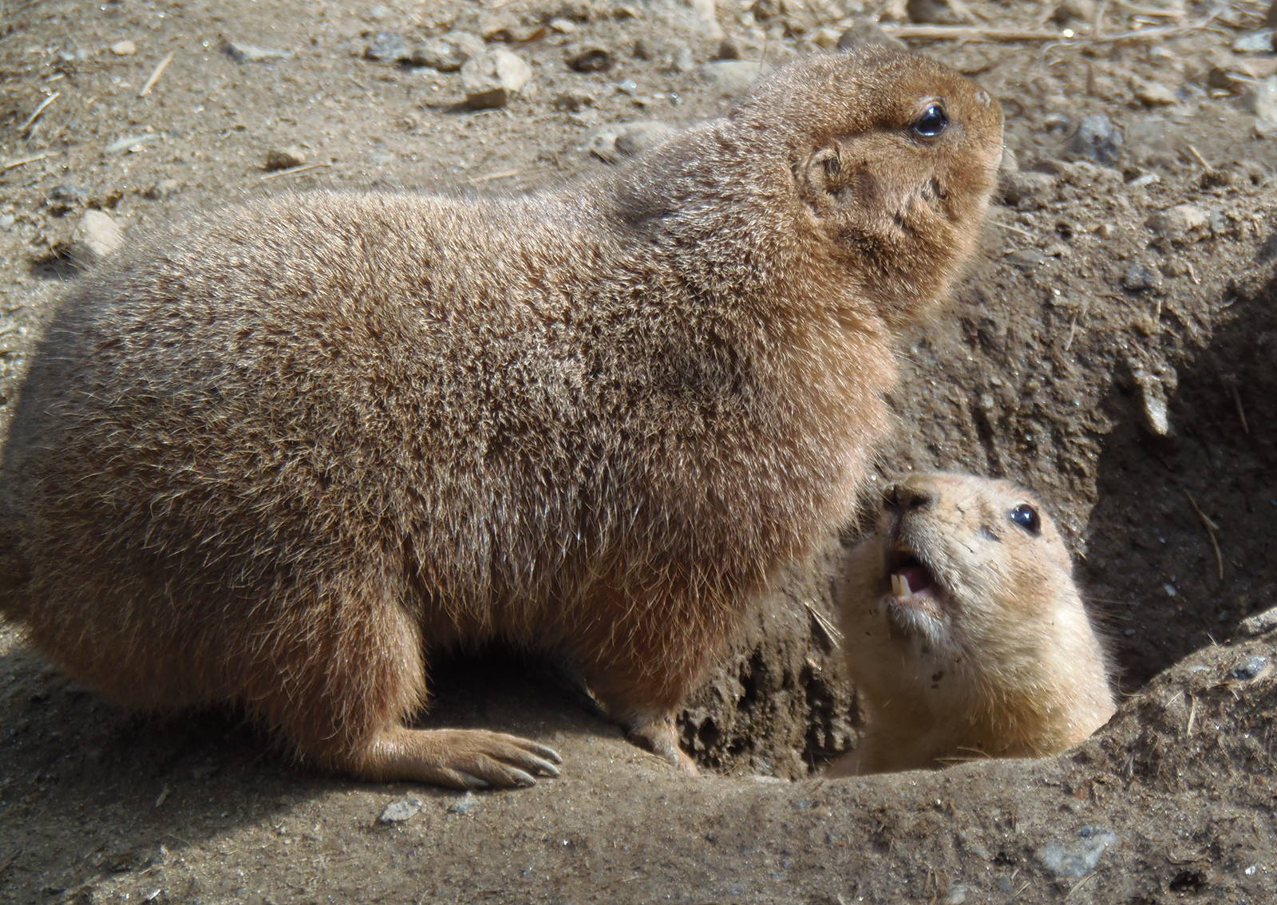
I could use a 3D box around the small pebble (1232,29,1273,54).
[{"bbox_3d":[0.206,-0.138,4.040,0.014,0.007,0.010,0,21,0],"label":"small pebble"}]

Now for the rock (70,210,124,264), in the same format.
[{"bbox_3d":[-0.171,-0.068,3.820,0.018,0.017,0.016,0,21,0],"label":"rock"}]

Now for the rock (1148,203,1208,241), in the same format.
[{"bbox_3d":[0.175,-0.075,3.903,0.019,0.010,0.015,0,22,0],"label":"rock"}]

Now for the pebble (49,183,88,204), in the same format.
[{"bbox_3d":[-0.186,-0.085,3.931,0.013,0.005,0.010,0,22,0],"label":"pebble"}]

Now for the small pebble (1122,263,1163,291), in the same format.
[{"bbox_3d":[0.157,-0.055,3.750,0.012,0.008,0.010,0,21,0],"label":"small pebble"}]

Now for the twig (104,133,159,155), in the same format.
[{"bbox_3d":[-0.168,-0.103,4.000,0.021,0.003,0.004,-15,28,-30],"label":"twig"}]

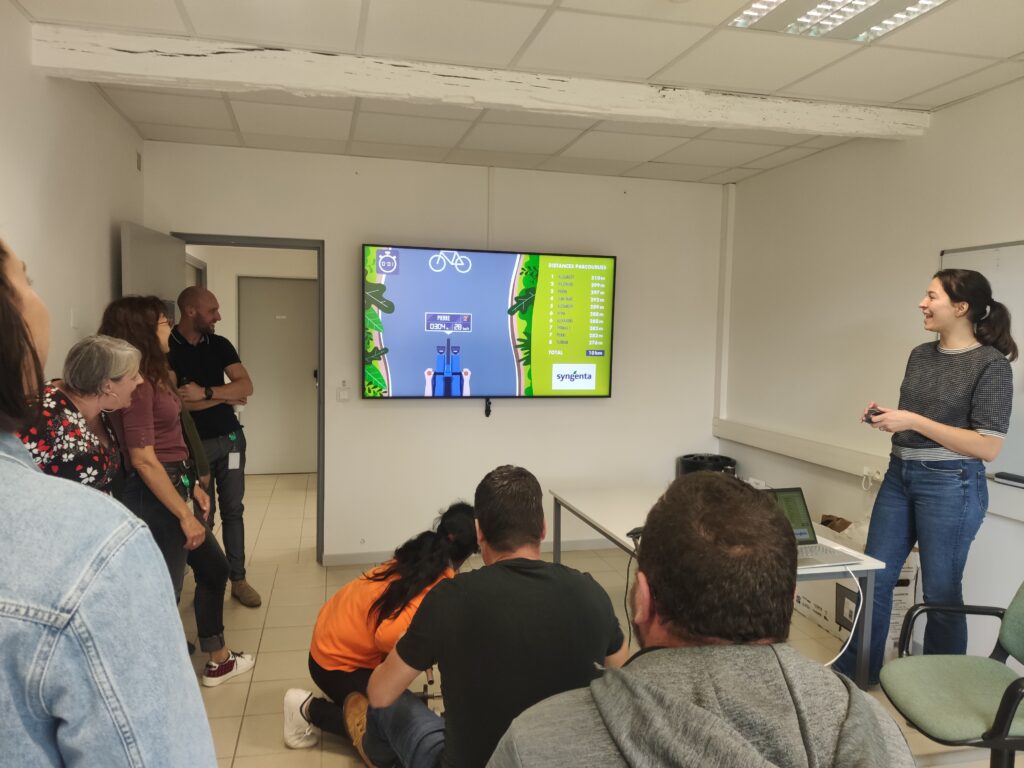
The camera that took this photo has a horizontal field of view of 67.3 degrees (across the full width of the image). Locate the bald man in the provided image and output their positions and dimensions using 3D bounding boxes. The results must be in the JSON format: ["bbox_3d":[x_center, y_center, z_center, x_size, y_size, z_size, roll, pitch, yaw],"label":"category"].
[{"bbox_3d":[-1.616,0.331,4.194,0.420,1.710,0.500,4,5,38],"label":"bald man"}]

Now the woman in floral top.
[{"bbox_3d":[-1.331,0.585,2.384,0.520,1.470,0.470,-1,5,-32],"label":"woman in floral top"}]

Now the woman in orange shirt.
[{"bbox_3d":[-0.478,0.882,2.974,0.500,0.830,0.800,5,6,44],"label":"woman in orange shirt"}]

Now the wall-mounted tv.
[{"bbox_3d":[-0.124,-0.381,5.012,1.665,0.955,0.070,0,4,-14],"label":"wall-mounted tv"}]

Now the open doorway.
[{"bbox_3d":[-1.621,0.124,4.775,0.885,2.040,0.140,0,4,-14],"label":"open doorway"}]

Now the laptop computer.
[{"bbox_3d":[0.985,0.499,2.718,0.330,0.195,0.335,0,4,-14],"label":"laptop computer"}]

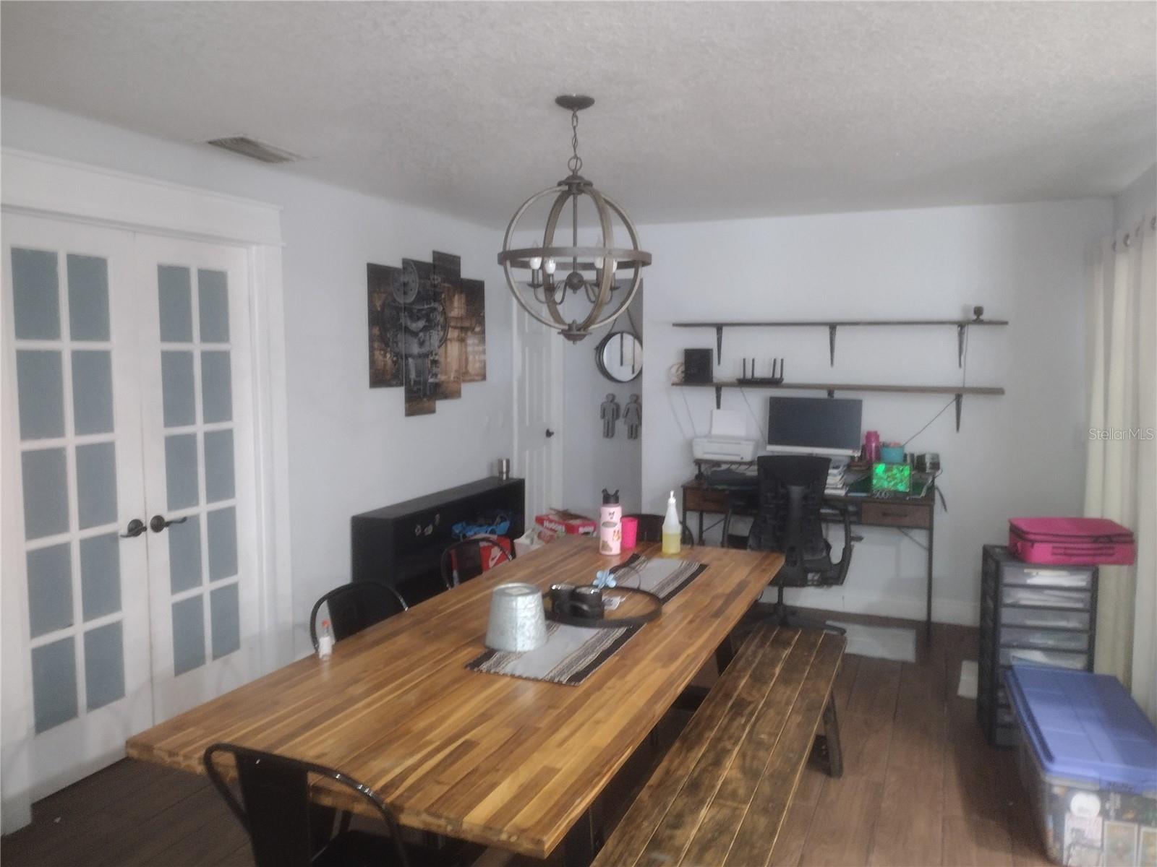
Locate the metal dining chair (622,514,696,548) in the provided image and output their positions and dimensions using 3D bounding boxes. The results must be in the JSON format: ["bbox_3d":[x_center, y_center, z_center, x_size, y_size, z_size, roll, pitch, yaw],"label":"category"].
[{"bbox_3d":[0.233,0.815,3.981,0.450,0.850,0.500,3,6,23],"label":"metal dining chair"}]

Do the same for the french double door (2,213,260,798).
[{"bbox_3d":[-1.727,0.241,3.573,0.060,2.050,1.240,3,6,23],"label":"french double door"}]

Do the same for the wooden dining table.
[{"bbox_3d":[-0.074,0.963,2.903,1.010,0.755,2.380,2,6,22],"label":"wooden dining table"}]

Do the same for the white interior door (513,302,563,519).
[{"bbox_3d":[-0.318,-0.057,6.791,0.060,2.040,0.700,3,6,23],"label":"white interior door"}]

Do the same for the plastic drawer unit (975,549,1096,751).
[{"bbox_3d":[1.905,0.892,3.774,0.375,0.780,0.300,2,5,13],"label":"plastic drawer unit"}]

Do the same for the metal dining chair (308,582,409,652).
[{"bbox_3d":[-0.485,0.920,2.837,0.500,0.850,0.450,3,6,23],"label":"metal dining chair"}]

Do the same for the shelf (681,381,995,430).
[{"bbox_3d":[1.511,-0.159,5.450,1.900,0.260,0.220,3,6,23],"label":"shelf"}]

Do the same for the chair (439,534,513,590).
[{"bbox_3d":[-0.267,0.868,3.547,0.480,0.845,0.440,4,6,31],"label":"chair"}]

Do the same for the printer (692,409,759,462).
[{"bbox_3d":[0.936,0.021,5.670,0.390,0.300,0.250,3,6,23],"label":"printer"}]

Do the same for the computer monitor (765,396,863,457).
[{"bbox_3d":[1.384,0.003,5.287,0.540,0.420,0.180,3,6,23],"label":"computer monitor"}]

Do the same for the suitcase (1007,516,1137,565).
[{"bbox_3d":[2.027,0.440,3.732,0.420,0.135,0.285,2,5,14],"label":"suitcase"}]

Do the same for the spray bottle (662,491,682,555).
[{"bbox_3d":[0.400,0.372,3.843,0.080,0.265,0.086,1,5,6],"label":"spray bottle"}]

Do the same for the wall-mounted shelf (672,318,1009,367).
[{"bbox_3d":[1.490,-0.524,5.324,1.870,0.260,0.260,3,6,23],"label":"wall-mounted shelf"}]

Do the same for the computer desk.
[{"bbox_3d":[1.369,0.725,5.437,1.440,0.800,0.490,3,6,23],"label":"computer desk"}]

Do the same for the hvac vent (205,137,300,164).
[{"bbox_3d":[-1.337,-1.187,3.796,0.210,0.030,0.420,3,6,23],"label":"hvac vent"}]

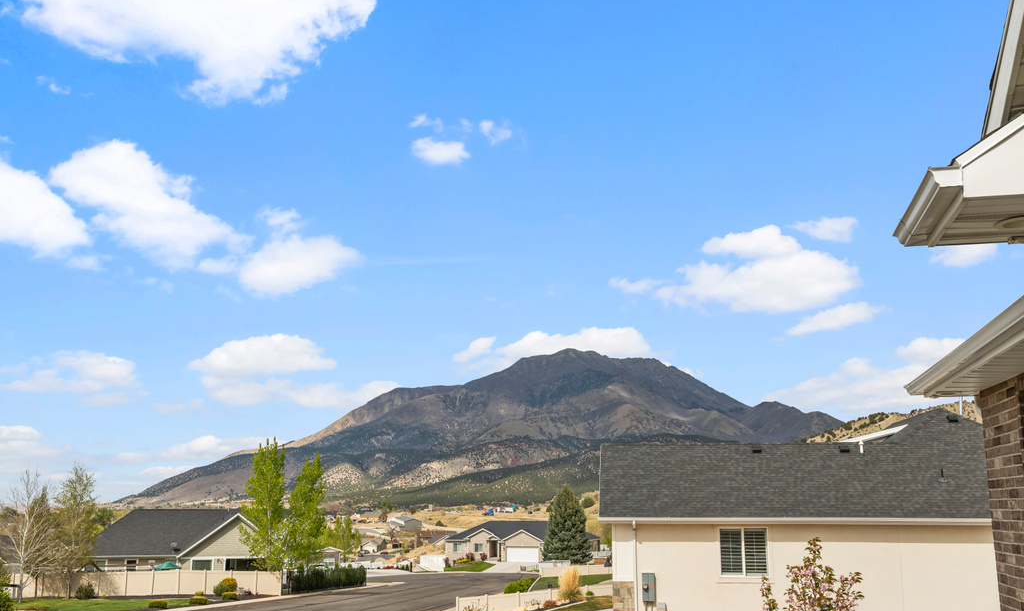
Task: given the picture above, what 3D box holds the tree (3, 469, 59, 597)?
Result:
[{"bbox_3d":[-33.324,15.838,68.904,3.680,9.010,3.680,0,-12,0],"label":"tree"}]

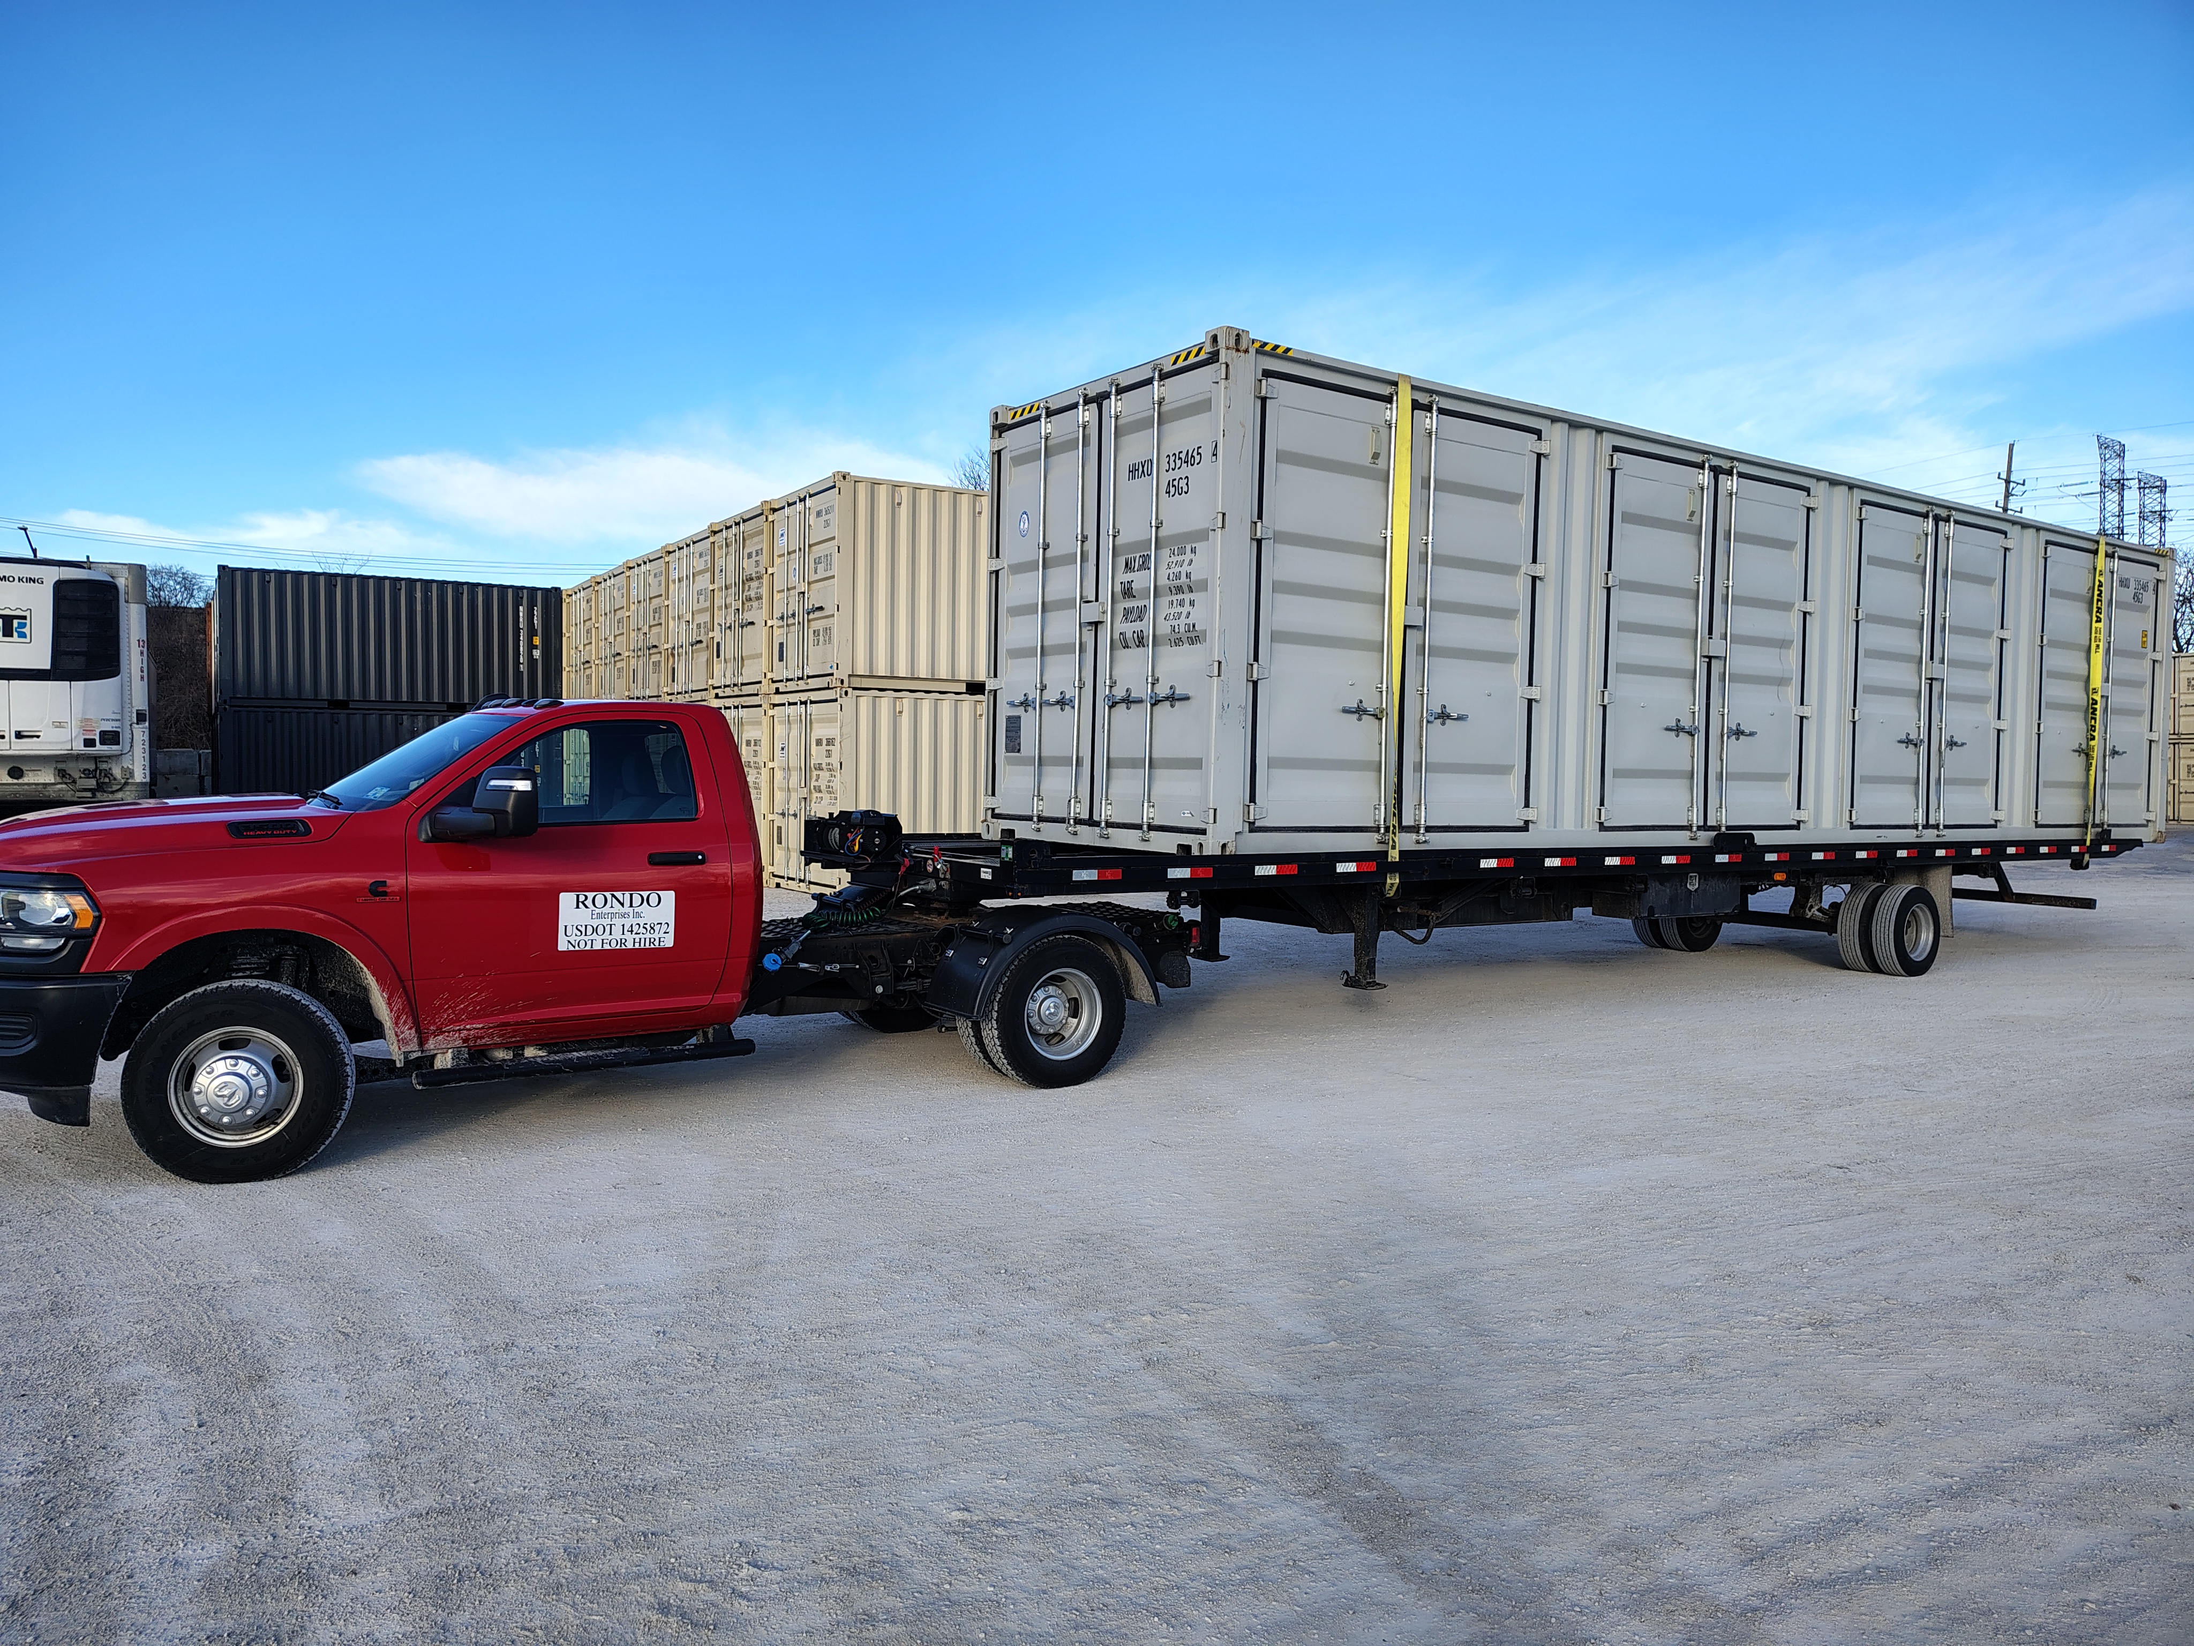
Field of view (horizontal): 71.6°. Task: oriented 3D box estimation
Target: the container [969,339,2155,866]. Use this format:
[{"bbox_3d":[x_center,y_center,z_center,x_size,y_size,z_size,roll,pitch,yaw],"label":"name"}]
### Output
[{"bbox_3d":[4.990,-1.298,12.728,12.192,2.896,2.438,0,2,-34],"label":"container"}]

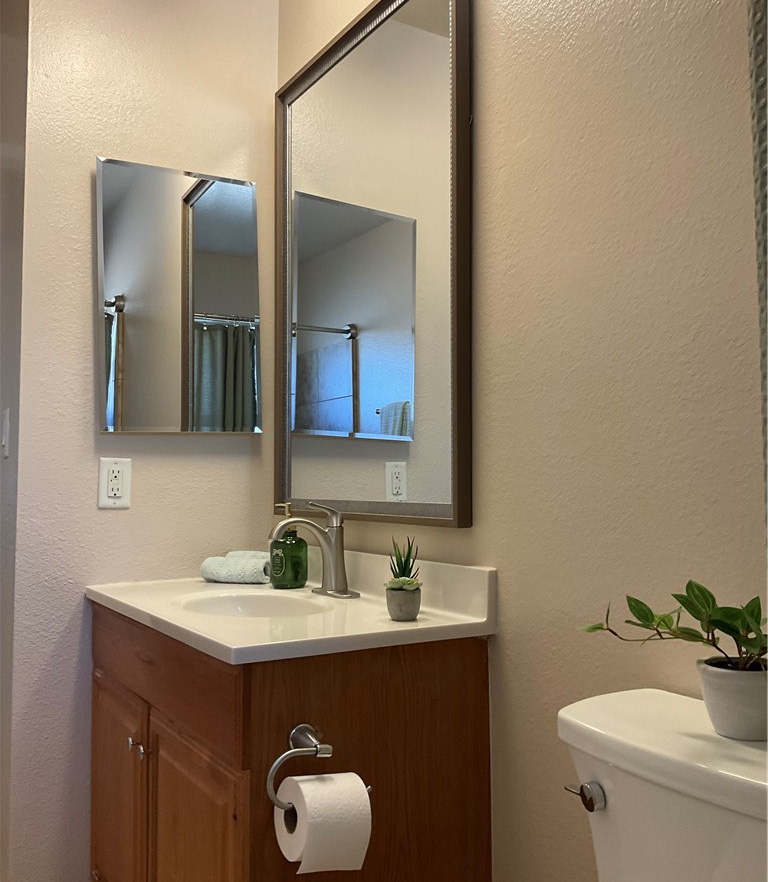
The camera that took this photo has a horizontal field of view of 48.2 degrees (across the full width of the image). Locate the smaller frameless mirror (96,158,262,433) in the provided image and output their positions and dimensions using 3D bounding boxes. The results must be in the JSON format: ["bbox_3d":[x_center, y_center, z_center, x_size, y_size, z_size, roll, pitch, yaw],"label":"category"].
[{"bbox_3d":[-0.506,-0.354,2.165,0.408,0.662,0.030,2,-4,-32],"label":"smaller frameless mirror"}]

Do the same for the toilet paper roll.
[{"bbox_3d":[-0.090,0.553,1.263,0.102,0.122,0.116,2,-4,-32],"label":"toilet paper roll"}]

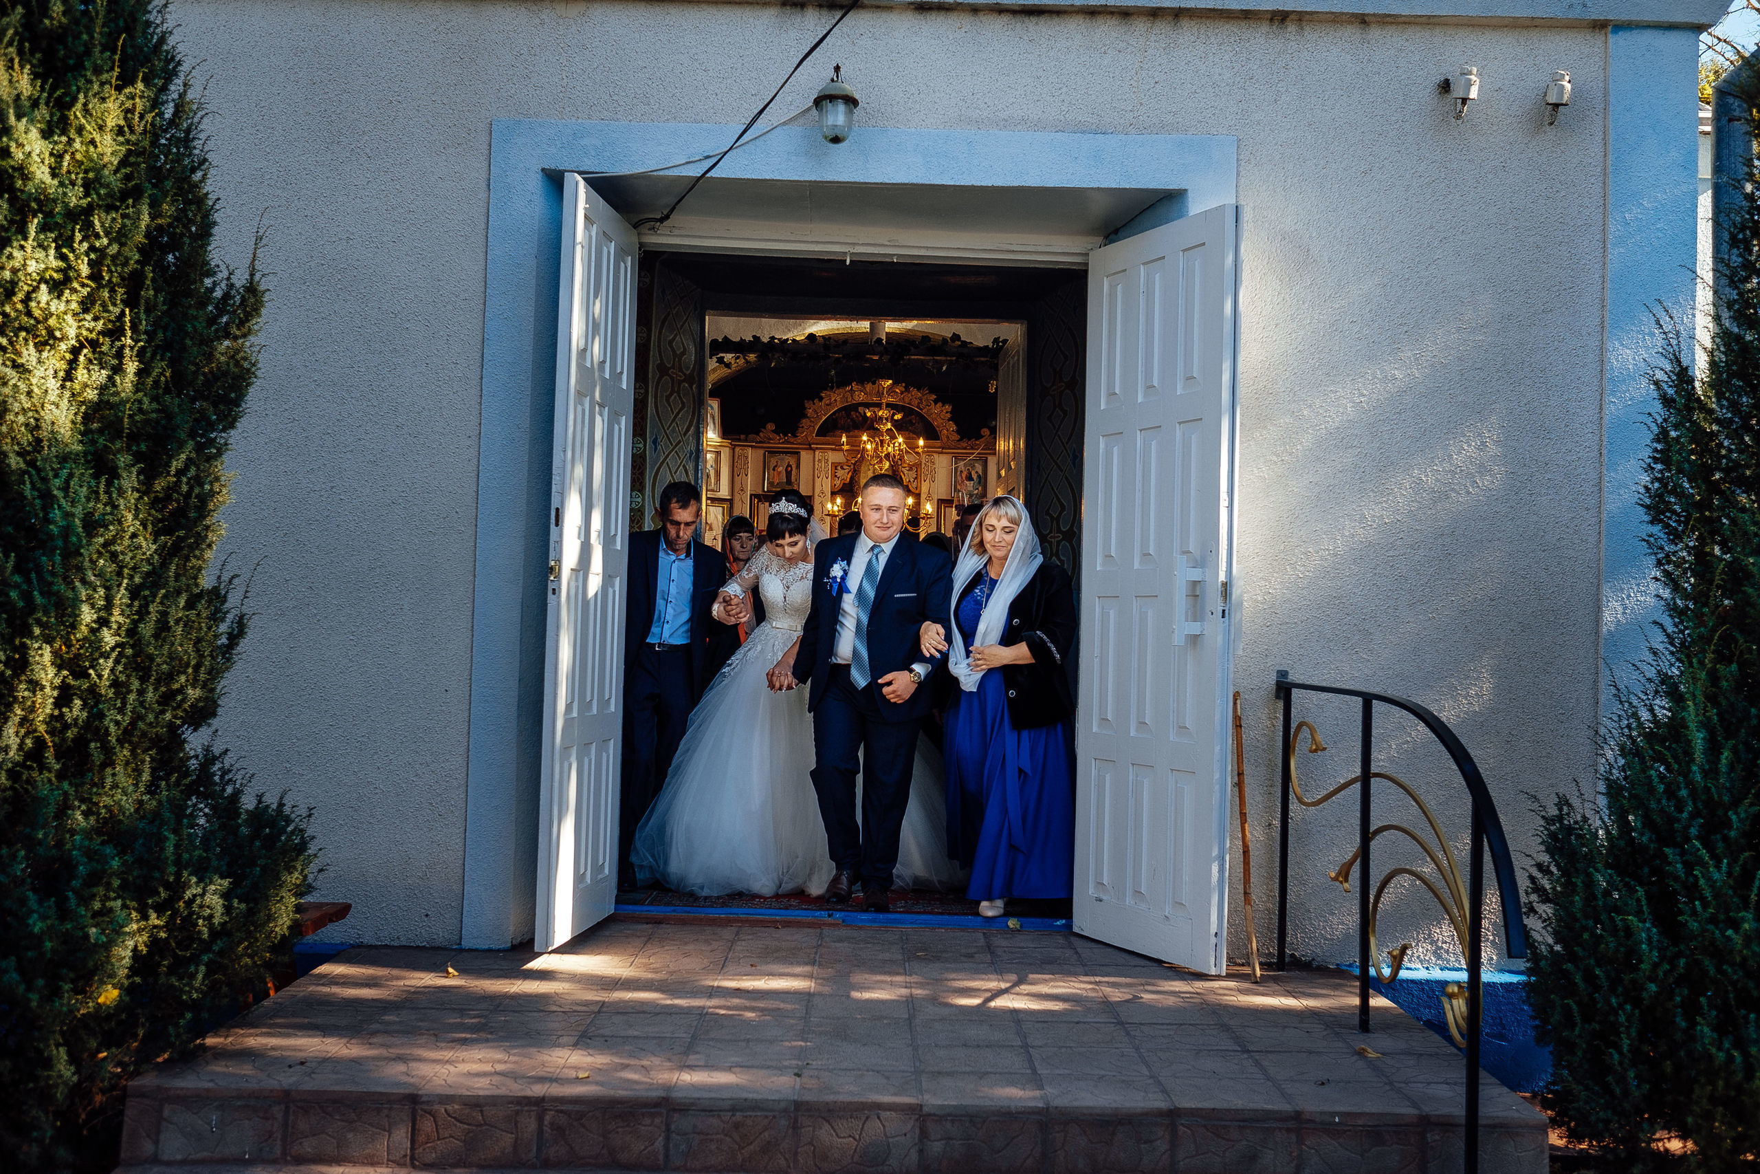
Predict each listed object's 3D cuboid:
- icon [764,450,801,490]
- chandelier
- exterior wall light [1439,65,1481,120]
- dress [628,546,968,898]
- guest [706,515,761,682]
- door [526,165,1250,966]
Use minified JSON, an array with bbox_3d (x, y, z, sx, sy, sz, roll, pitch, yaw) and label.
[{"bbox_3d":[-0.824,-0.987,14.553,0.304,0.352,0.050,2,-2,0],"label":"icon"},{"bbox_3d":[0.010,-0.934,12.046,0.745,1.048,0.745,2,-2,0],"label":"chandelier"},{"bbox_3d":[2.082,-1.771,6.140,0.130,0.190,0.150,2,-2,0],"label":"exterior wall light"},{"bbox_3d":[-0.351,0.569,7.633,1.470,1.474,1.140,2,-2,0],"label":"dress"},{"bbox_3d":[-0.727,0.487,8.495,0.470,1.686,0.340,2,-2,0],"label":"guest"},{"bbox_3d":[0.047,-0.041,6.356,2.366,2.695,0.903,2,-2,0],"label":"door"}]

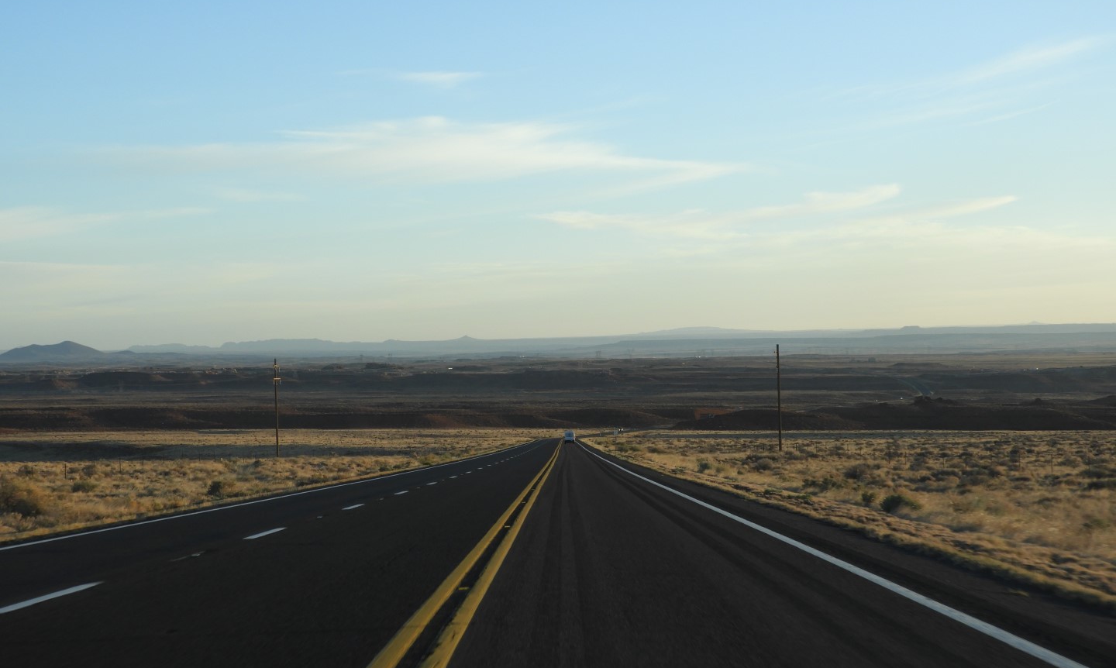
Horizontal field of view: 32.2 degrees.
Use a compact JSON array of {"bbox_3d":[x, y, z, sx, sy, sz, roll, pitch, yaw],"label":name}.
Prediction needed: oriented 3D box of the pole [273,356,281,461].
[{"bbox_3d":[-31.107,8.247,214.000,1.000,11.200,0.400,-1,0,-8],"label":"pole"}]

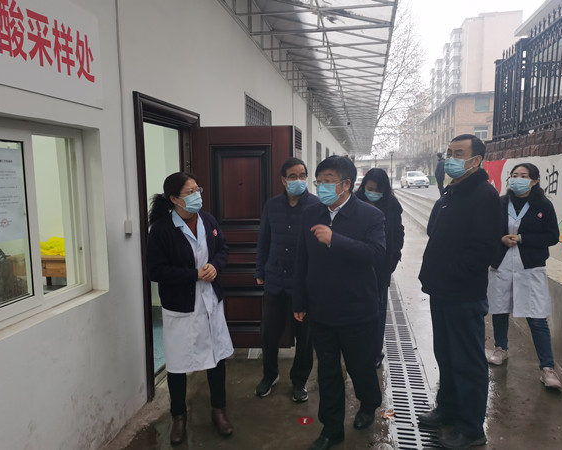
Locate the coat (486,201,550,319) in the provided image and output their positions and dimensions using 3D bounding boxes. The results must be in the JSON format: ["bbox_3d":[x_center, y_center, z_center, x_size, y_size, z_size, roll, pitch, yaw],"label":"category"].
[{"bbox_3d":[1.841,0.255,3.606,0.450,0.888,0.310,3,7,36],"label":"coat"}]

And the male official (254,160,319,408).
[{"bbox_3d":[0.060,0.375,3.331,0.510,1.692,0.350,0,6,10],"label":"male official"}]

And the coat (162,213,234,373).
[{"bbox_3d":[-0.519,0.391,2.777,0.440,0.943,0.330,-5,8,-37],"label":"coat"}]

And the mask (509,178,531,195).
[{"bbox_3d":[1.786,-0.283,3.483,0.150,0.115,0.085,4,8,40],"label":"mask"}]

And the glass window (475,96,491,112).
[{"bbox_3d":[21.120,-12.620,48.931,1.477,1.551,0.120,0,6,10],"label":"glass window"}]

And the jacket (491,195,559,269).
[{"bbox_3d":[1.833,0.047,3.553,0.490,0.542,0.320,3,7,36],"label":"jacket"}]

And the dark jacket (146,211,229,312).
[{"bbox_3d":[-0.546,0.201,2.732,0.470,0.573,0.330,-5,8,-37],"label":"dark jacket"}]

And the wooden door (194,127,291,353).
[{"bbox_3d":[-0.308,0.131,4.105,0.845,1.945,0.070,-1,6,0],"label":"wooden door"}]

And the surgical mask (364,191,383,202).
[{"bbox_3d":[0.736,-0.223,3.703,0.150,0.110,0.080,1,20,20],"label":"surgical mask"}]

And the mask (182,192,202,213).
[{"bbox_3d":[-0.510,-0.135,2.684,0.085,0.120,0.140,-6,3,27],"label":"mask"}]

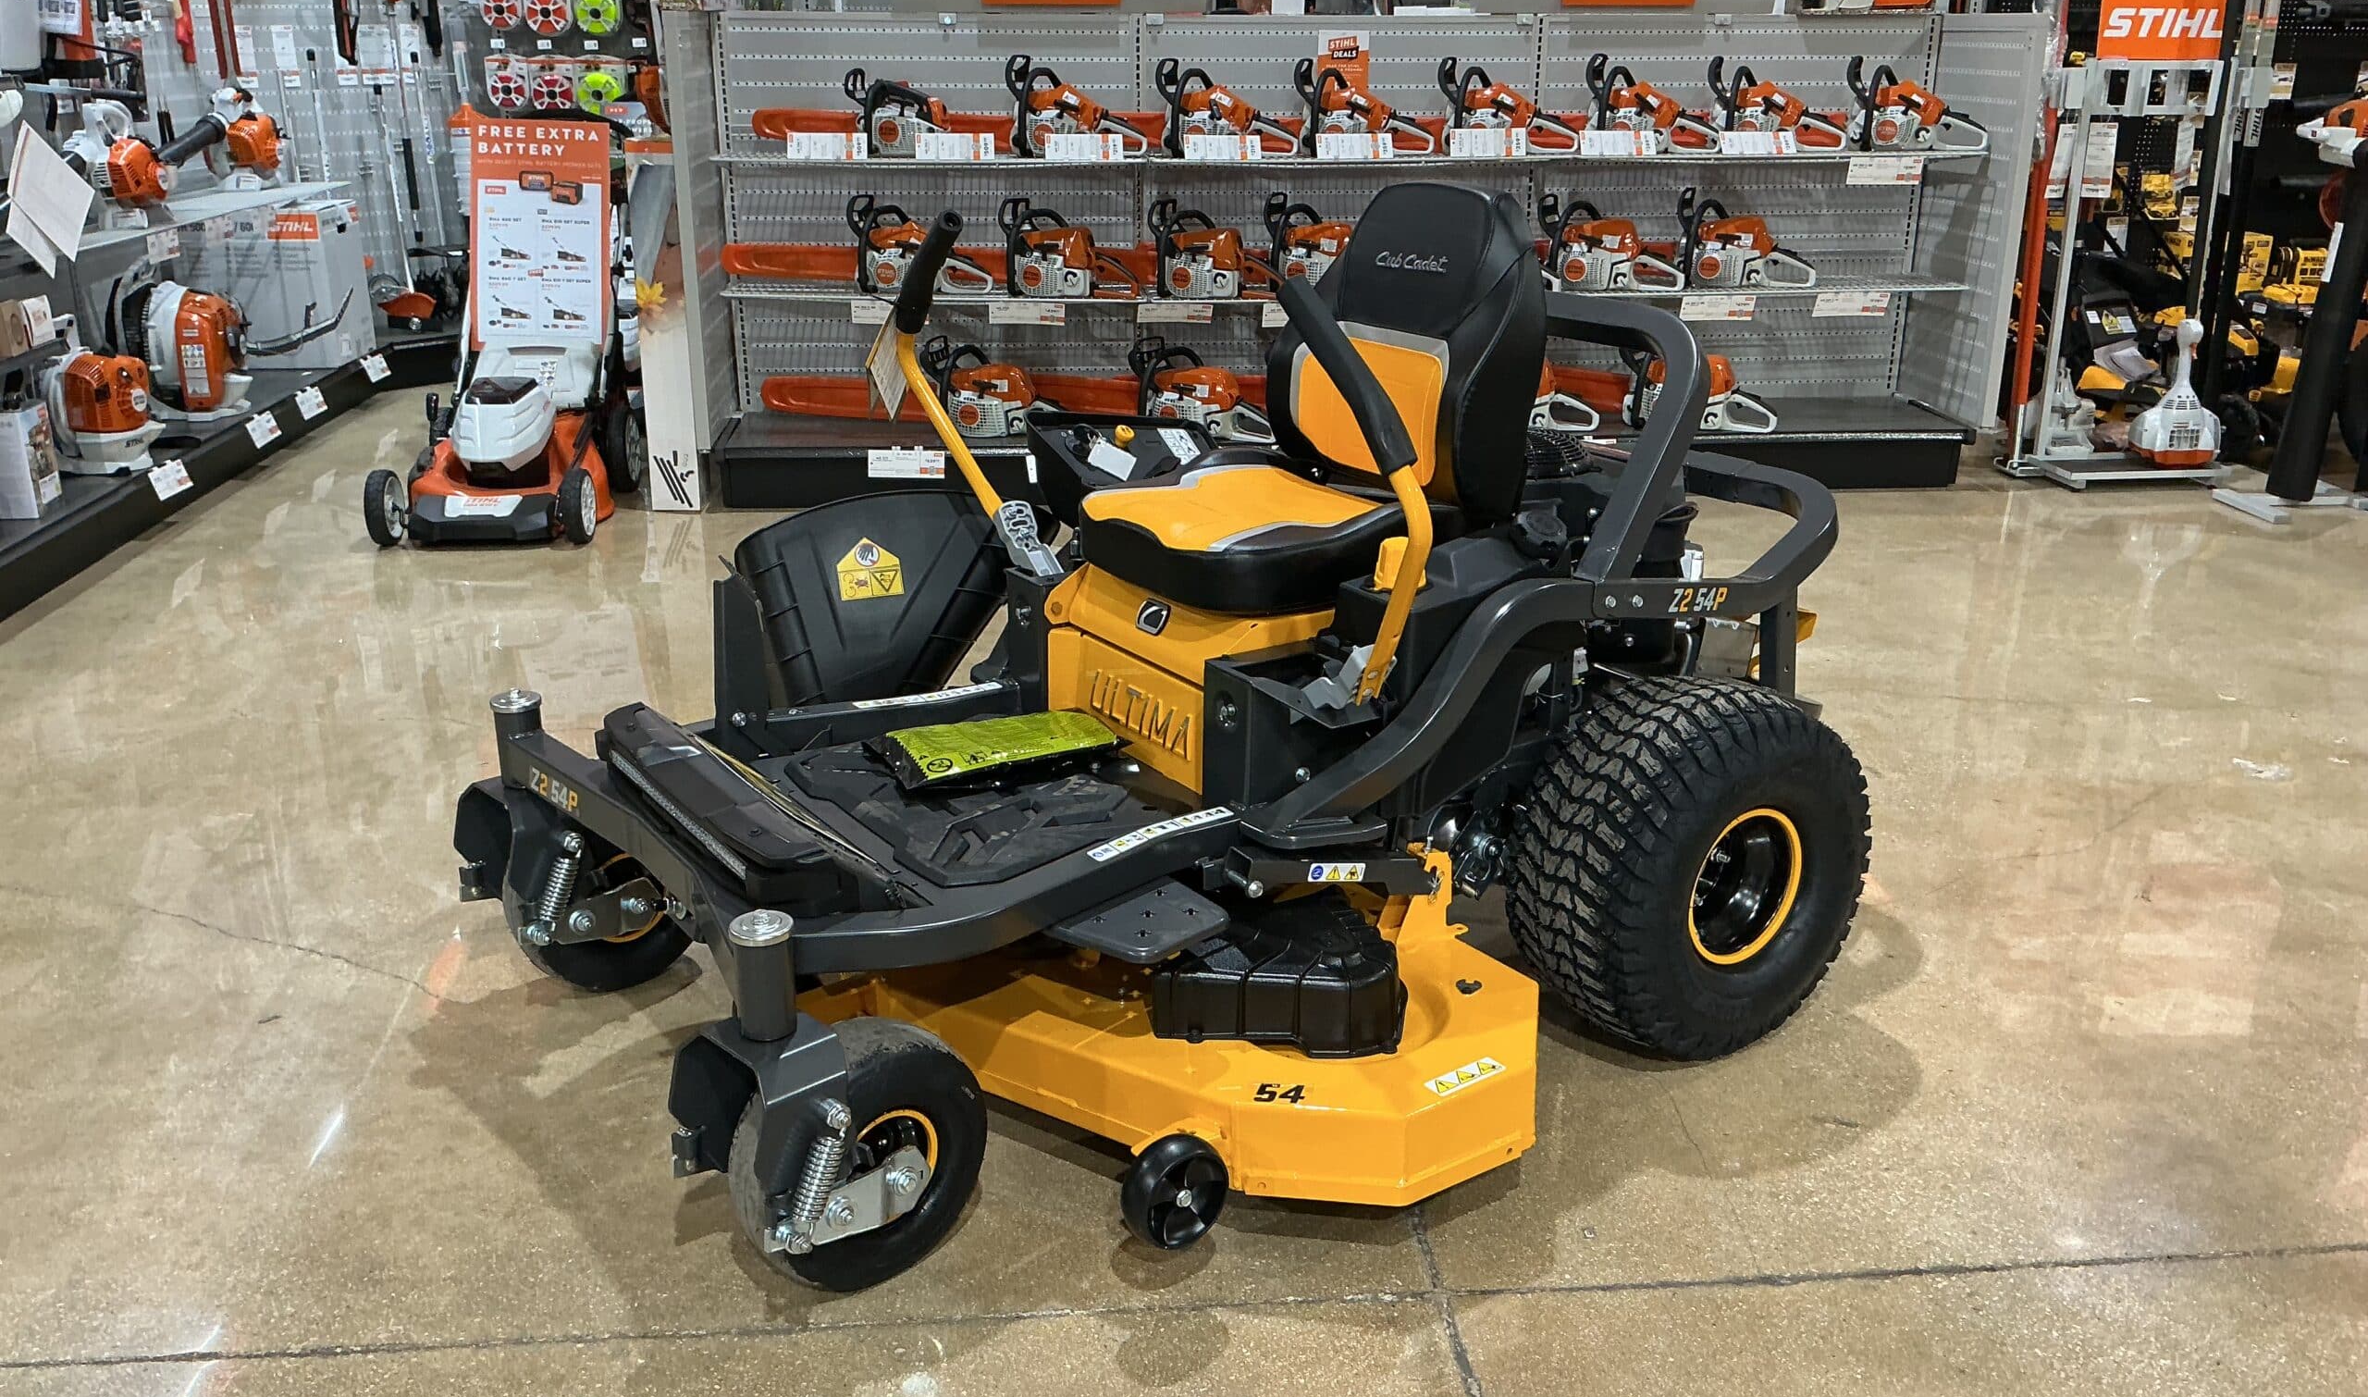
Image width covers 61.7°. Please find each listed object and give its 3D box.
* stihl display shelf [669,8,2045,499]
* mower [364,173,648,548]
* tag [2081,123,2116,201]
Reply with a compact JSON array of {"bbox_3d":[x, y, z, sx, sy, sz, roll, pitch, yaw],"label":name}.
[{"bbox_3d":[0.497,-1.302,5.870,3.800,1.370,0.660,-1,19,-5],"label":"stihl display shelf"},{"bbox_3d":[-1.938,-1.085,5.793,0.600,1.000,1.400,-1,19,-2],"label":"mower"},{"bbox_3d":[2.792,-1.631,6.045,0.092,0.225,0.010,-1,19,-5],"label":"tag"}]

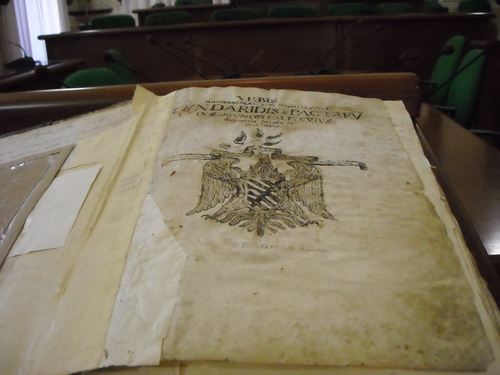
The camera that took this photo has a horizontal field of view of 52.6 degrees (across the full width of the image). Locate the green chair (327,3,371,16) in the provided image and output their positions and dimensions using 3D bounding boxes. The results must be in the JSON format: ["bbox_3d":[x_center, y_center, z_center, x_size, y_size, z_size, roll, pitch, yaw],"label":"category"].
[{"bbox_3d":[1.008,-1.334,4.999,0.540,0.910,0.570,-3,21,0],"label":"green chair"}]

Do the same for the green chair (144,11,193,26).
[{"bbox_3d":[-0.752,-1.191,4.819,0.540,0.910,0.570,-3,21,0],"label":"green chair"}]

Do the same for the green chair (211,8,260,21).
[{"bbox_3d":[-0.117,-1.226,4.849,0.540,0.910,0.570,-3,21,0],"label":"green chair"}]

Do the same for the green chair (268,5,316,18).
[{"bbox_3d":[0.442,-1.285,4.919,0.540,0.910,0.570,-3,21,0],"label":"green chair"}]

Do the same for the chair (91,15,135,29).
[{"bbox_3d":[-1.286,-1.151,4.799,0.540,0.910,0.570,-3,21,0],"label":"chair"}]

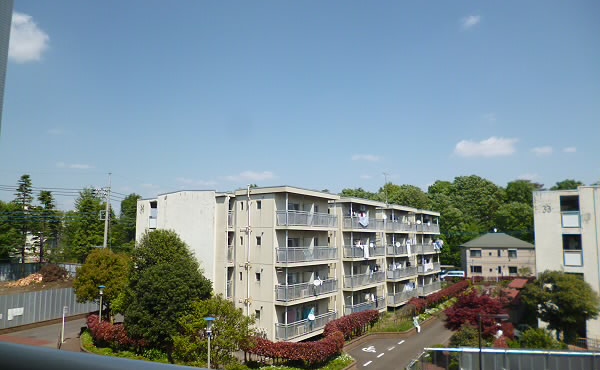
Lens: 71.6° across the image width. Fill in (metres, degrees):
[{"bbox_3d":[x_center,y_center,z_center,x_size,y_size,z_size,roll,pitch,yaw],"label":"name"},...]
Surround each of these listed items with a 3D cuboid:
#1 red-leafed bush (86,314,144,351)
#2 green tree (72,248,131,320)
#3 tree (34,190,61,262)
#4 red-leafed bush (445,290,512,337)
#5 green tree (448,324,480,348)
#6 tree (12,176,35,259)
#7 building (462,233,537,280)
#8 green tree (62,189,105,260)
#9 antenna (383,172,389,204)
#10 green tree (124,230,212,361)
[{"bbox_3d":[-13.891,11.382,32.728,7.594,1.650,1.900,-5,-9,37],"label":"red-leafed bush"},{"bbox_3d":[-18.407,9.544,39.234,5.400,6.900,5.200,4,-8,-24],"label":"green tree"},{"bbox_3d":[-44.990,8.796,73.943,3.960,15.670,3.960,0,-7,0],"label":"tree"},{"bbox_3d":[15.539,10.997,36.527,5.500,3.600,5.000,-3,-8,22],"label":"red-leafed bush"},{"bbox_3d":[12.067,11.181,30.508,2.200,1.850,2.200,0,-7,0],"label":"green tree"},{"bbox_3d":[-56.599,8.335,85.297,4.400,20.600,4.400,5,-9,-33],"label":"tree"},{"bbox_3d":[37.961,13.988,80.448,12.200,8.900,8.600,-2,-8,16],"label":"building"},{"bbox_3d":[-40.028,8.804,76.742,6.680,16.370,6.680,0,-7,0],"label":"green tree"},{"bbox_3d":[9.373,0.476,45.436,0.600,3.750,0.600,-5,-9,35],"label":"antenna"},{"bbox_3d":[-8.585,7.209,27.158,5.310,8.430,5.310,0,-7,0],"label":"green tree"}]

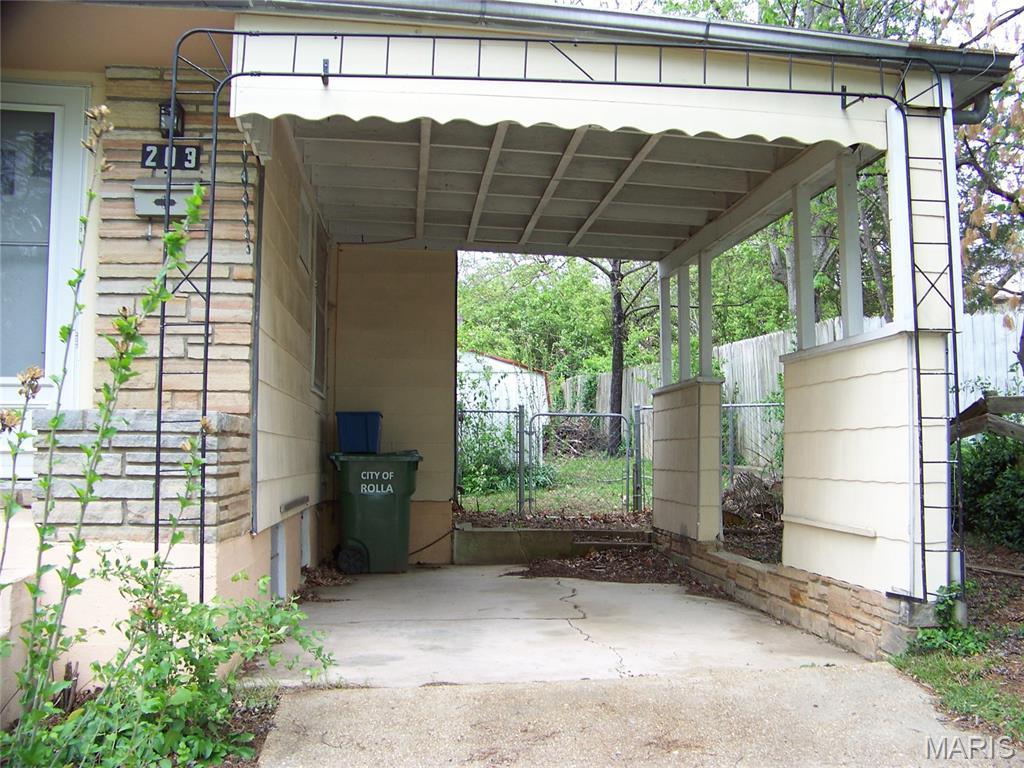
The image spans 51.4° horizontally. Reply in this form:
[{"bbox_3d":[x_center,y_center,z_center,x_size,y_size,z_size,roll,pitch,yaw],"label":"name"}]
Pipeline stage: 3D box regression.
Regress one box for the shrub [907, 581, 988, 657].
[{"bbox_3d":[2.175,1.161,5.275,0.370,0.370,0.300,0,-4,-6],"label":"shrub"}]

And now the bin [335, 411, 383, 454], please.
[{"bbox_3d":[-1.466,0.468,10.152,0.430,0.395,0.550,0,-4,-6],"label":"bin"}]

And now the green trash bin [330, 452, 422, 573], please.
[{"bbox_3d":[-1.304,1.212,10.192,0.870,1.135,0.700,0,-4,-6],"label":"green trash bin"}]

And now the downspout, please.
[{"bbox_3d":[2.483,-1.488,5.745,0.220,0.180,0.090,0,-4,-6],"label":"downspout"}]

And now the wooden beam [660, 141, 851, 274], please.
[{"bbox_3d":[1.823,-1.285,8.279,0.190,0.225,4.900,0,-4,-6],"label":"wooden beam"}]

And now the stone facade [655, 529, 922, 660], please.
[{"bbox_3d":[1.775,1.433,7.911,0.220,0.380,5.450,0,-4,-6],"label":"stone facade"}]

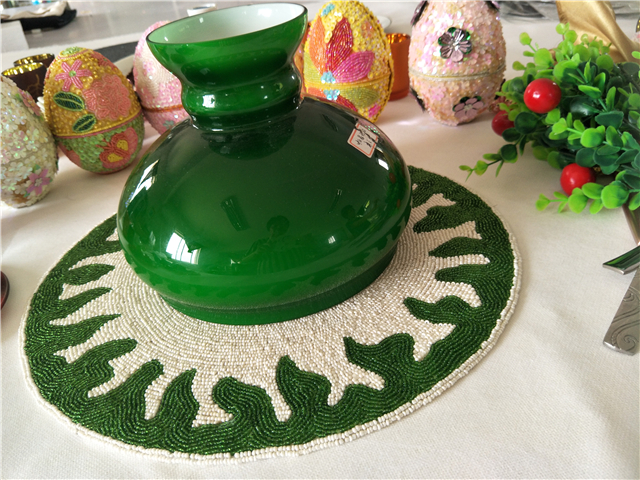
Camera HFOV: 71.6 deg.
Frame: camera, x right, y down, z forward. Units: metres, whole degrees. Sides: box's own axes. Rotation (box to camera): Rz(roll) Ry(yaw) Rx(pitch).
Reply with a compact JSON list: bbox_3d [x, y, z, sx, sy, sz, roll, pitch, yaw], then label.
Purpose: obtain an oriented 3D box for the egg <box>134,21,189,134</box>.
[{"bbox_3d":[-0.163,-0.180,0.531,0.103,0.146,0.103,-9,35,0],"label":"egg"}]

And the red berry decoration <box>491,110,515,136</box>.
[{"bbox_3d":[0.183,-0.114,0.436,0.025,0.025,0.025,-9,35,0],"label":"red berry decoration"}]

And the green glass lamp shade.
[{"bbox_3d":[-0.047,-0.071,0.329,0.233,0.168,0.233,-9,35,0],"label":"green glass lamp shade"}]

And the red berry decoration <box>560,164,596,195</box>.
[{"bbox_3d":[0.207,-0.048,0.356,0.025,0.025,0.025,-9,35,0],"label":"red berry decoration"}]

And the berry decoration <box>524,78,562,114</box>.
[{"bbox_3d":[0.168,-0.108,0.334,0.025,0.025,0.025,-9,35,0],"label":"berry decoration"}]

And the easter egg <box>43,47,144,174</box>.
[{"bbox_3d":[-0.257,-0.144,0.510,0.100,0.139,0.100,-9,35,0],"label":"easter egg"}]

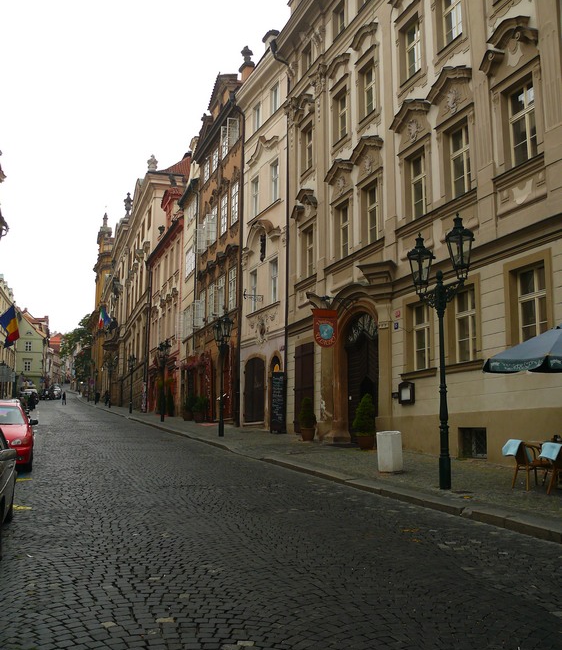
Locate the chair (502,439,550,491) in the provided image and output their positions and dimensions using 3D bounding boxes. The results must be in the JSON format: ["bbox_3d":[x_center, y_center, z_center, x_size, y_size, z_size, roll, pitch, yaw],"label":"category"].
[{"bbox_3d":[4.267,2.425,13.150,0.600,0.850,0.560,6,-11,-29],"label":"chair"}]

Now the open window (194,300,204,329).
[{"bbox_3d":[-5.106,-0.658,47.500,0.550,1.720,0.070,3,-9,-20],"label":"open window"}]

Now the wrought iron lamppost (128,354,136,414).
[{"bbox_3d":[-12.199,4.912,62.184,0.500,4.700,1.700,3,-10,-17],"label":"wrought iron lamppost"}]

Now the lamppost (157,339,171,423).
[{"bbox_3d":[-6.817,3.286,44.184,0.500,4.700,1.700,3,-10,-17],"label":"lamppost"}]

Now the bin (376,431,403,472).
[{"bbox_3d":[2.292,2.669,15.966,0.500,0.810,0.520,3,-10,-17],"label":"bin"}]

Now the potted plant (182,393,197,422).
[{"bbox_3d":[-5.625,5.028,46.600,0.880,1.700,0.880,3,-9,-20],"label":"potted plant"}]

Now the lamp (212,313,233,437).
[{"bbox_3d":[-2.354,2.046,30.779,0.550,4.950,1.850,3,-9,-20],"label":"lamp"}]

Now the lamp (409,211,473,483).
[{"bbox_3d":[2.844,0.495,13.435,0.500,4.720,1.720,3,-10,-17],"label":"lamp"}]

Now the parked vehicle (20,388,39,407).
[{"bbox_3d":[-25.545,7.394,77.000,1.750,1.550,4.200,3,-10,-17],"label":"parked vehicle"}]

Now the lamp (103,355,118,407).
[{"bbox_3d":[-18.011,5.989,80.422,1.500,5.500,0.800,3,-9,-20],"label":"lamp"}]

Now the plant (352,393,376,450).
[{"bbox_3d":[2.480,2.860,22.536,0.660,1.660,0.660,0,-9,0],"label":"plant"}]

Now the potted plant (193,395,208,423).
[{"bbox_3d":[-4.703,4.902,44.400,0.920,1.650,0.920,3,-9,-20],"label":"potted plant"}]

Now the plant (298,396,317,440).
[{"bbox_3d":[0.982,3.473,28.100,0.650,1.600,0.650,0,-9,0],"label":"plant"}]

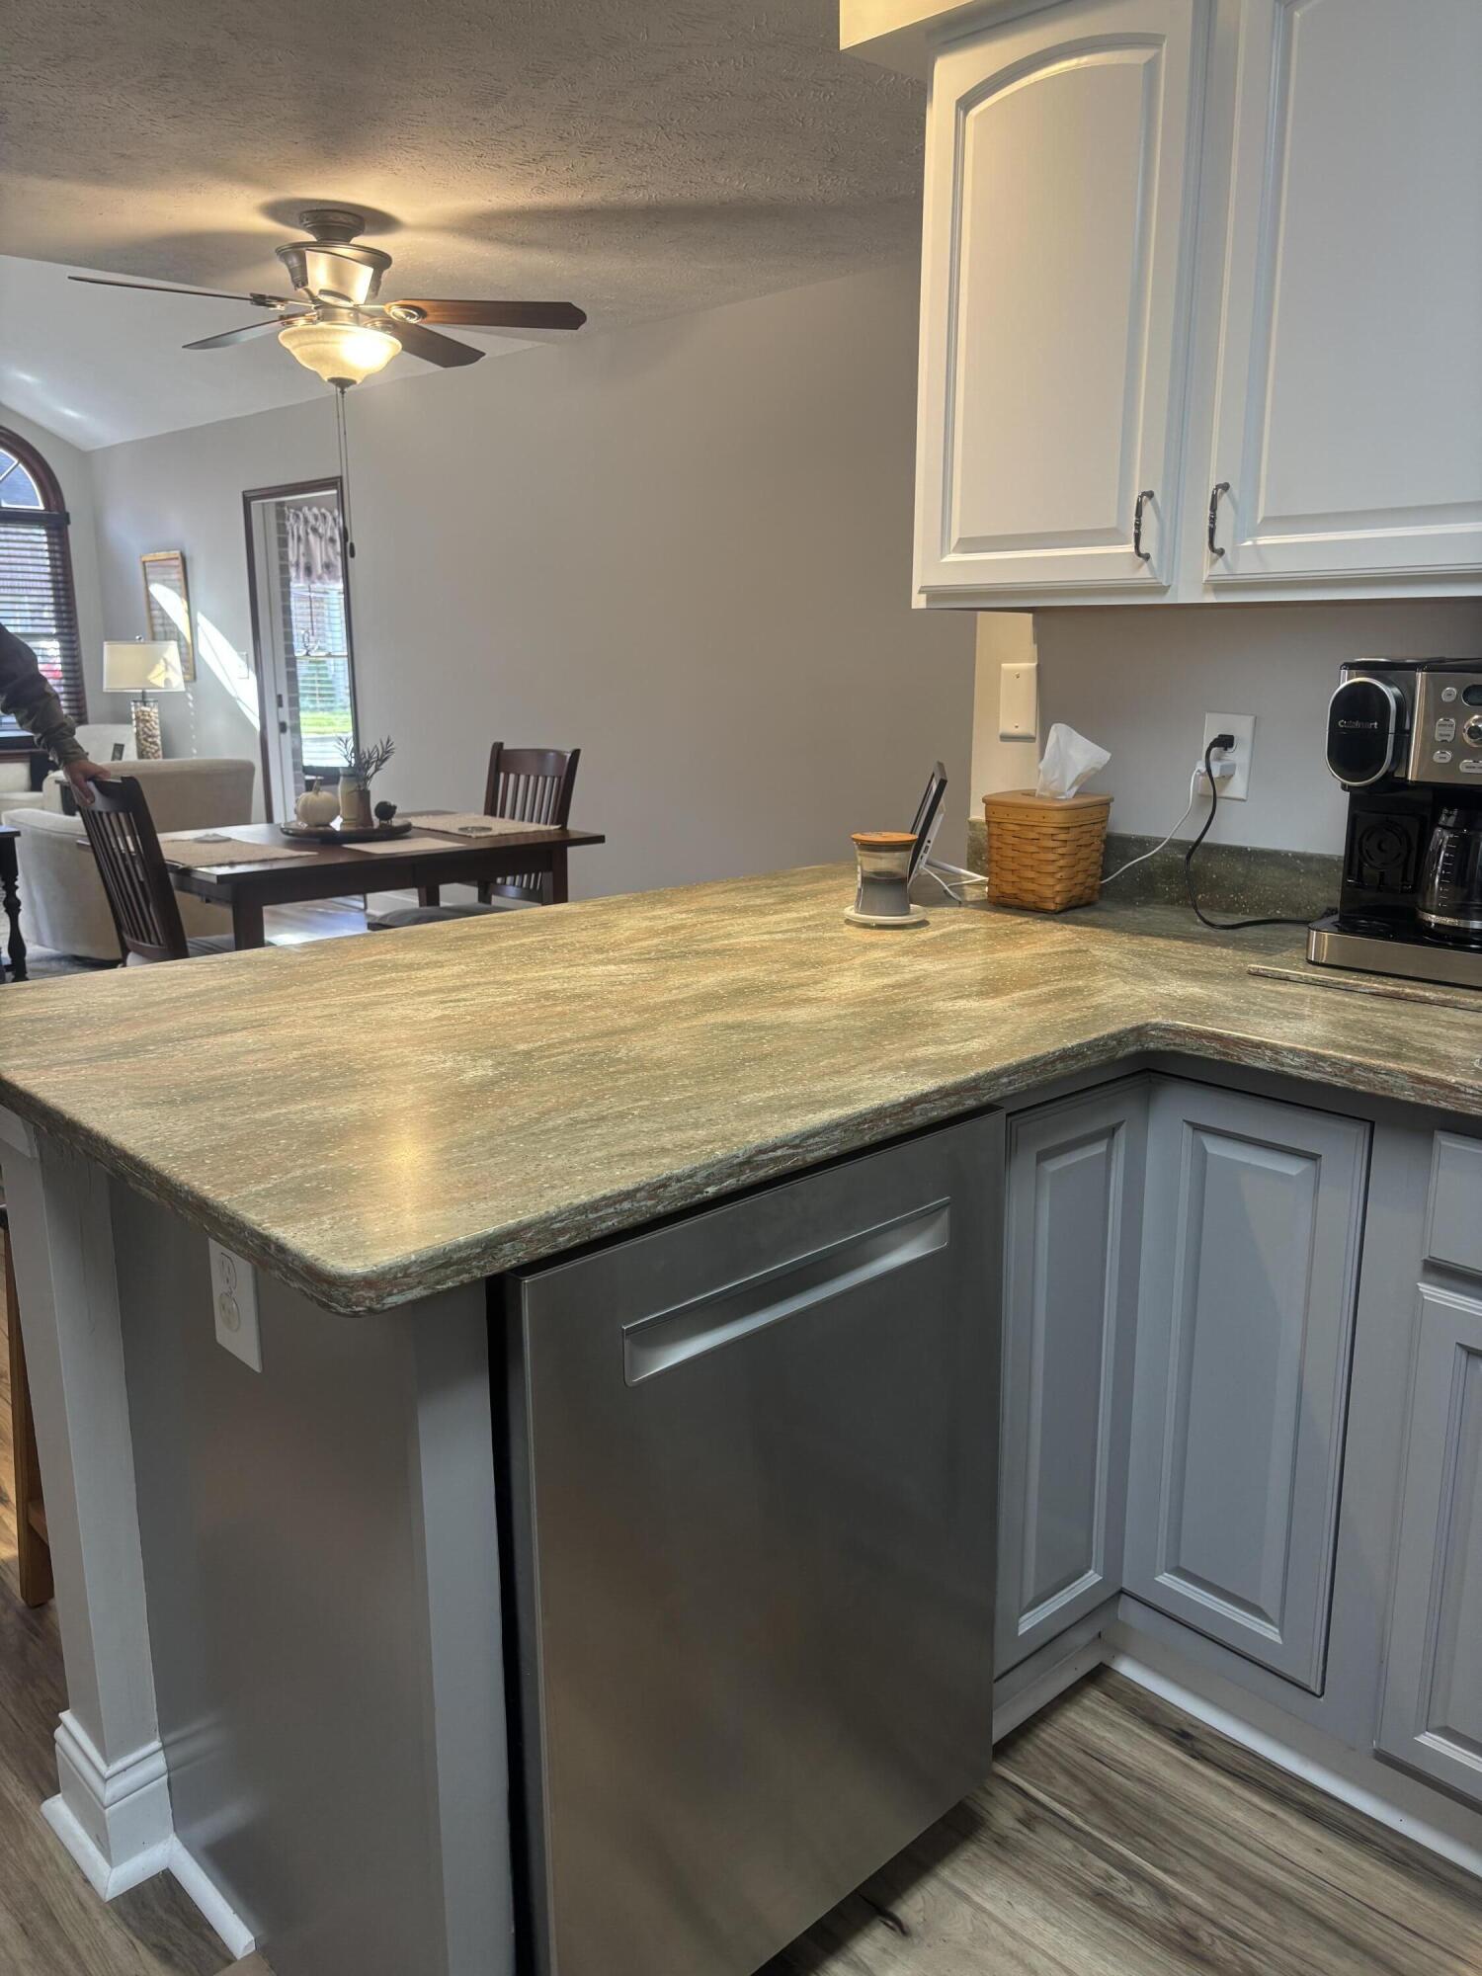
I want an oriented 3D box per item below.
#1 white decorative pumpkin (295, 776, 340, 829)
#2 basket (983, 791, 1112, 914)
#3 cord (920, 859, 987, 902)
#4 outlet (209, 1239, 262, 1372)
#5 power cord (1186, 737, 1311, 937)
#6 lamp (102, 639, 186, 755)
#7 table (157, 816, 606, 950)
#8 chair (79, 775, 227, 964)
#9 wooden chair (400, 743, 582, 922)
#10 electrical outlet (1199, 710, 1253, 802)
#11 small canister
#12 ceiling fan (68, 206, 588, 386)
[{"bbox_3d":[-1.325,-0.576,4.611,0.138,0.150,0.138,-12,17,-42],"label":"white decorative pumpkin"},{"bbox_3d":[0.484,-0.216,2.348,0.154,0.168,0.154,-12,17,-42],"label":"basket"},{"bbox_3d":[0.360,-0.186,2.449,0.100,0.055,0.100,-12,17,-42],"label":"cord"},{"bbox_3d":[-0.441,0.261,1.286,0.007,0.129,0.084,-12,17,-42],"label":"outlet"},{"bbox_3d":[0.734,-0.232,2.190,0.130,0.270,0.210,-12,17,-42],"label":"power cord"},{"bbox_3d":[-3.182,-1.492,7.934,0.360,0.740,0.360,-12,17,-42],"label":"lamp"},{"bbox_3d":[-1.202,-0.080,4.580,1.220,0.760,0.970,-12,17,-42],"label":"table"},{"bbox_3d":[-1.511,-0.124,4.200,0.560,0.995,0.460,-12,17,-42],"label":"chair"},{"bbox_3d":[-0.890,-0.278,4.904,0.580,1.000,0.480,-12,17,-42],"label":"wooden chair"},{"bbox_3d":[0.736,-0.349,2.249,0.010,0.124,0.079,-12,17,-42],"label":"electrical outlet"},{"bbox_3d":[0.222,-0.164,2.235,0.124,0.124,0.124,0,13,0],"label":"small canister"},{"bbox_3d":[-1.087,-1.839,3.992,1.310,0.430,1.270,4,14,18],"label":"ceiling fan"}]

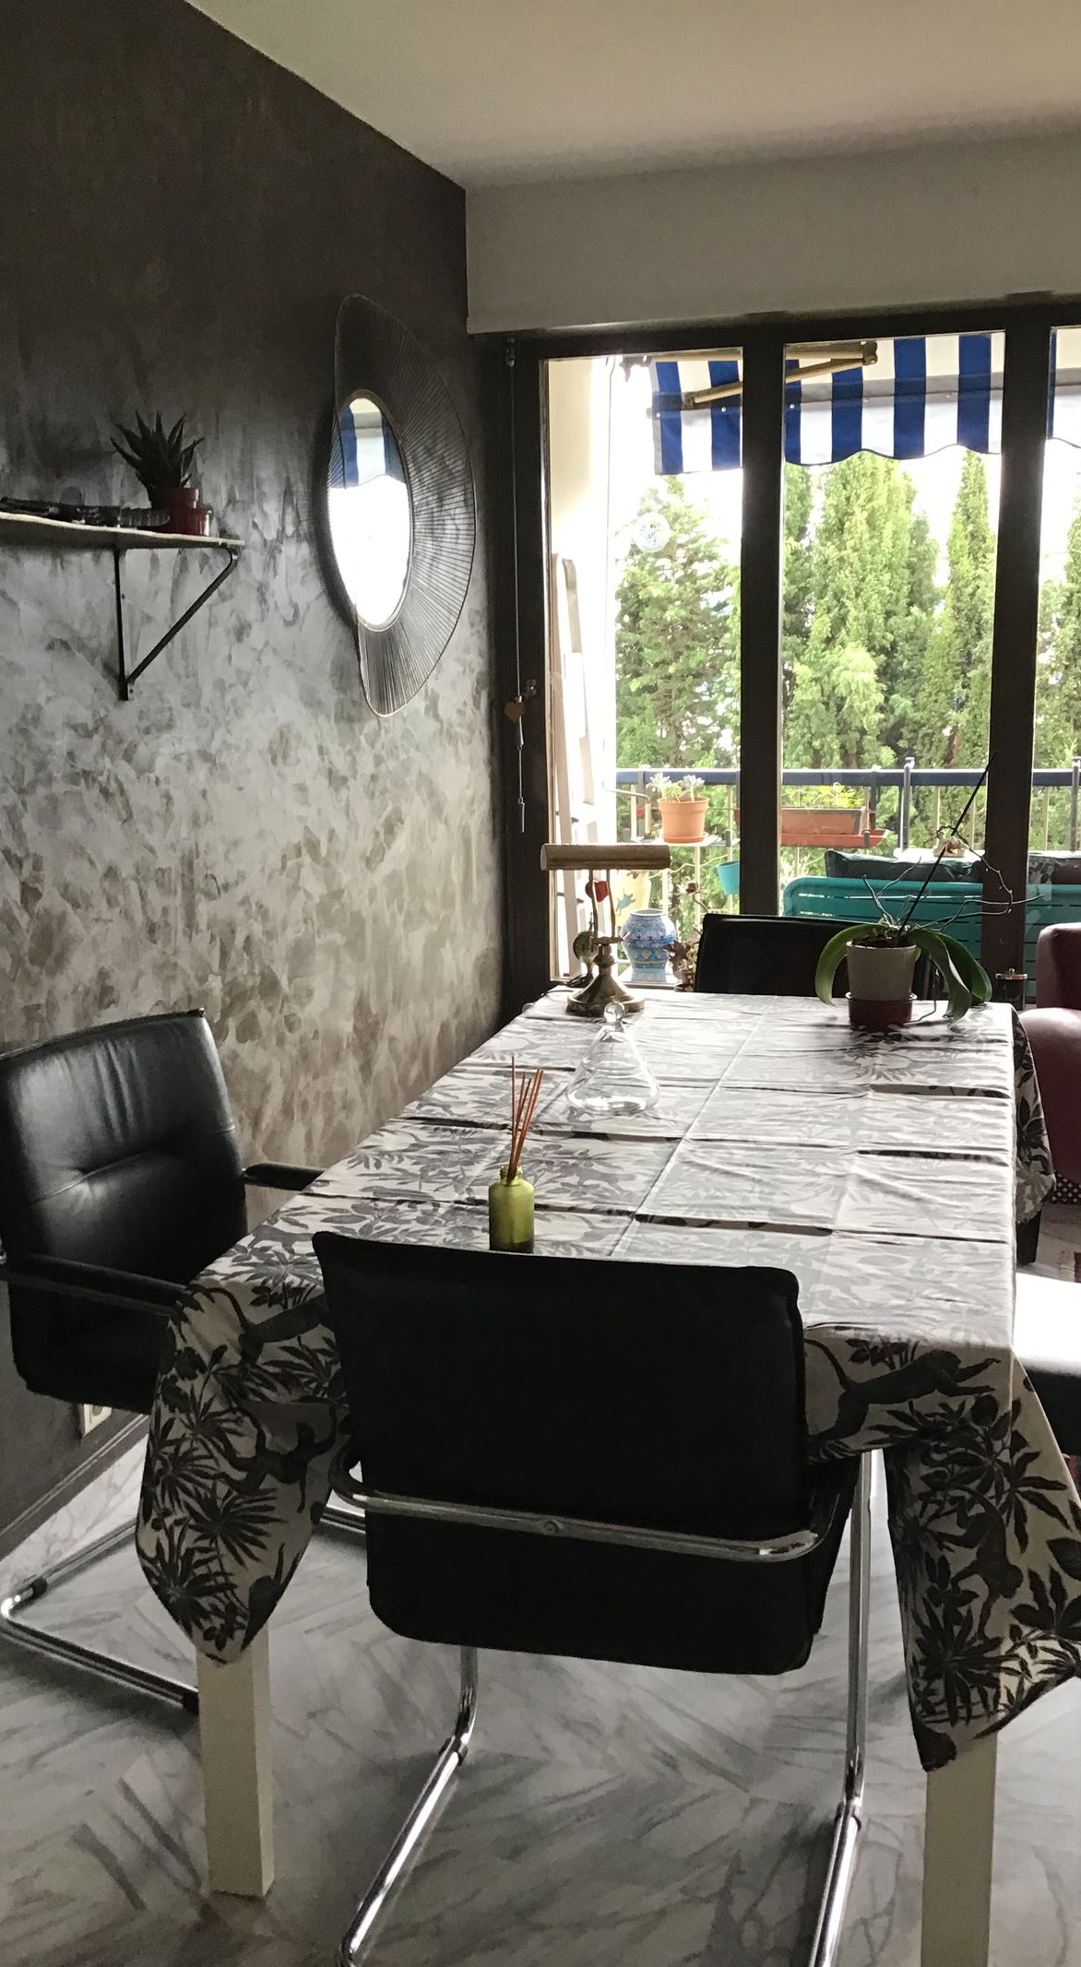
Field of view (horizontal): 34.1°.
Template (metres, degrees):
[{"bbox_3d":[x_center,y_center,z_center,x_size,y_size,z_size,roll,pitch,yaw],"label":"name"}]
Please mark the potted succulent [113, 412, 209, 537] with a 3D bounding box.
[{"bbox_3d":[-0.582,-0.784,2.695,0.145,0.190,0.145,3,12,17],"label":"potted succulent"}]

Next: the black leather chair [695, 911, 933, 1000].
[{"bbox_3d":[0.461,0.336,3.417,0.545,0.865,0.575,5,13,26],"label":"black leather chair"}]

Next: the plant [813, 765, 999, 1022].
[{"bbox_3d":[0.628,-0.156,3.071,0.320,0.461,0.270,2,12,15],"label":"plant"}]

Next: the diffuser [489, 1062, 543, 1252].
[{"bbox_3d":[-0.029,0.193,2.001,0.060,0.216,0.056,-1,11,0],"label":"diffuser"}]

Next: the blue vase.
[{"bbox_3d":[0.327,-0.111,5.276,0.171,0.250,0.171,-1,11,0],"label":"blue vase"}]

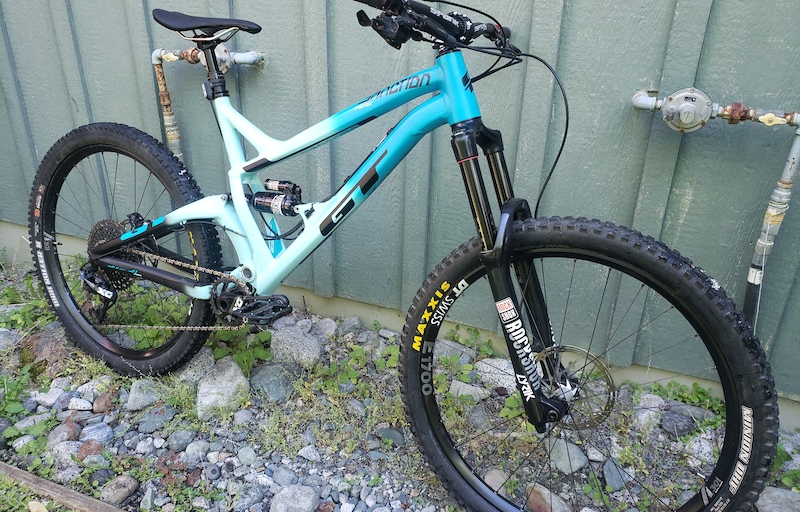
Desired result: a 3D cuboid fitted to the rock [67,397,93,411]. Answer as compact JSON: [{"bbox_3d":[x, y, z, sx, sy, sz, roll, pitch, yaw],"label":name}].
[{"bbox_3d":[-0.856,0.396,1.607,0.058,0.030,0.041,-14,30,-30],"label":"rock"}]

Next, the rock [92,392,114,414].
[{"bbox_3d":[-0.790,0.394,1.605,0.052,0.039,0.072,-3,26,-10],"label":"rock"}]

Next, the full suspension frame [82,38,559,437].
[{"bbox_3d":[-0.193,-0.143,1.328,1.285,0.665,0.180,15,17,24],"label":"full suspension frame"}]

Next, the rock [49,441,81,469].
[{"bbox_3d":[-0.816,0.482,1.462,0.070,0.051,0.073,-16,30,-32],"label":"rock"}]

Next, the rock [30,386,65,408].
[{"bbox_3d":[-0.948,0.373,1.621,0.080,0.045,0.050,-2,25,-7],"label":"rock"}]

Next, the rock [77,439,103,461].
[{"bbox_3d":[-0.741,0.468,1.441,0.056,0.042,0.052,-5,26,-13],"label":"rock"}]

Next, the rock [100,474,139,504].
[{"bbox_3d":[-0.622,0.520,1.337,0.050,0.045,0.080,20,31,35],"label":"rock"}]

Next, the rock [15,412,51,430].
[{"bbox_3d":[-0.956,0.430,1.565,0.052,0.033,0.083,14,28,24],"label":"rock"}]

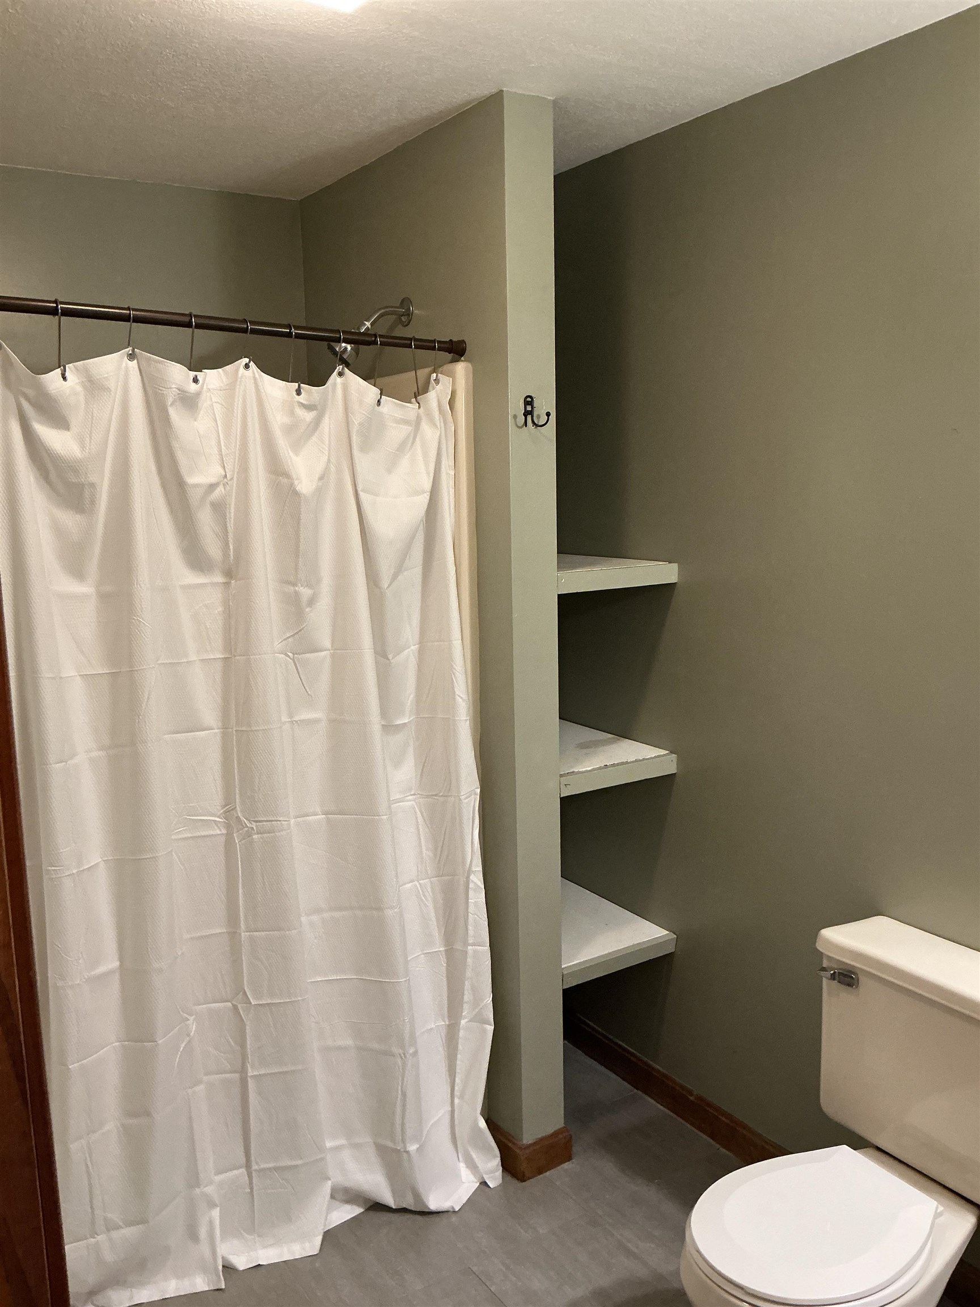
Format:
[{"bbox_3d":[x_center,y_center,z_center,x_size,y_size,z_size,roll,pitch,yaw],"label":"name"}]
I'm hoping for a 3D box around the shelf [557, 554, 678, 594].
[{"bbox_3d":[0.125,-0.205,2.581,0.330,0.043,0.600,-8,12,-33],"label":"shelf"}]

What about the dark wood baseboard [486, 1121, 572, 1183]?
[{"bbox_3d":[0.091,1.143,2.498,0.139,0.093,0.144,-8,12,-33],"label":"dark wood baseboard"}]

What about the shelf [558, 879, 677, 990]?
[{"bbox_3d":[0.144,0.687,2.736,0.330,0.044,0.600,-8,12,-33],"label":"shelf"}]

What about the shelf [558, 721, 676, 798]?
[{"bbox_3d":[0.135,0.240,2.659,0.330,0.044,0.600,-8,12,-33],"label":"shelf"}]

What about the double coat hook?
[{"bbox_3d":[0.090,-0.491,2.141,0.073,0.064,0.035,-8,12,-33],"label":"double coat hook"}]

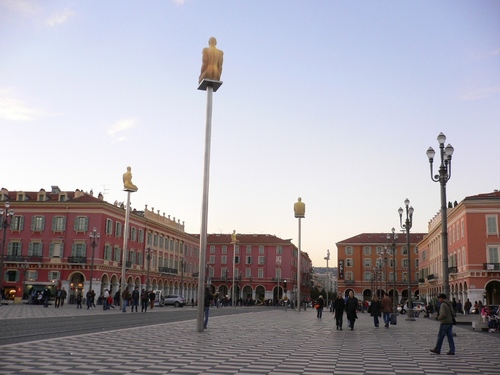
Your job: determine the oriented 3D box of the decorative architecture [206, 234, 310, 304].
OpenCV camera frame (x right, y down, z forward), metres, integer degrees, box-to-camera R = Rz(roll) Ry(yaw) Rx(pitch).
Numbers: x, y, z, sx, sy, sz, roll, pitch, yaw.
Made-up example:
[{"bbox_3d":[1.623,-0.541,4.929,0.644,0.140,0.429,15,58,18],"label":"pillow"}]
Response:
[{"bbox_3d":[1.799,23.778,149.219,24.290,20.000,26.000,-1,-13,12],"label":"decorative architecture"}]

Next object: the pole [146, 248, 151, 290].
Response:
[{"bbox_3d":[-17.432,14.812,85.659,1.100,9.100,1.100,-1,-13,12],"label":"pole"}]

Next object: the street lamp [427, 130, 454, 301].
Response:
[{"bbox_3d":[8.690,1.906,22.540,1.280,9.120,1.280,2,-12,0],"label":"street lamp"}]

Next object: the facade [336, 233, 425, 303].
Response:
[{"bbox_3d":[34.810,22.013,136.314,21.610,20.000,14.000,-1,-13,12],"label":"facade"}]

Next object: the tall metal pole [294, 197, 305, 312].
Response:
[{"bbox_3d":[5.169,6.977,53.166,1.150,12.030,1.200,1,-12,0],"label":"tall metal pole"}]

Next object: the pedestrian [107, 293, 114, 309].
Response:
[{"bbox_3d":[-11.979,9.728,43.500,0.500,1.520,0.500,4,-12,-10],"label":"pedestrian"}]

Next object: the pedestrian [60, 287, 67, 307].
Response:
[{"bbox_3d":[-16.849,9.901,45.670,0.520,1.690,0.450,-1,-12,11],"label":"pedestrian"}]

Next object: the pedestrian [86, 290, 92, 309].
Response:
[{"bbox_3d":[-13.829,9.664,43.500,0.520,1.680,0.450,-10,-17,44],"label":"pedestrian"}]

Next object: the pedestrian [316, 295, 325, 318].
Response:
[{"bbox_3d":[5.094,8.636,36.520,0.550,1.660,0.420,6,-13,-20],"label":"pedestrian"}]

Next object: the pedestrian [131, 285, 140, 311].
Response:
[{"bbox_3d":[-8.295,8.281,37.021,0.580,1.740,0.420,6,-13,-17],"label":"pedestrian"}]

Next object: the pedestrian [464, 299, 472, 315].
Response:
[{"bbox_3d":[22.930,12.529,53.000,0.550,1.700,0.420,2,-12,0],"label":"pedestrian"}]

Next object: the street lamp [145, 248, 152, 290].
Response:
[{"bbox_3d":[-17.064,14.575,83.938,1.250,9.100,1.250,2,-12,0],"label":"street lamp"}]

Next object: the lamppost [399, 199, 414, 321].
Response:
[{"bbox_3d":[12.376,5.501,39.446,1.330,9.430,1.330,1,-12,0],"label":"lamppost"}]

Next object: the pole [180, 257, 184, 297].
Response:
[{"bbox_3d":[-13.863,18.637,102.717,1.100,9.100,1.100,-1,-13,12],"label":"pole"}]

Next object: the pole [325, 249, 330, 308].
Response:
[{"bbox_3d":[16.367,19.267,106.160,1.100,11.900,1.100,-1,-13,12],"label":"pole"}]

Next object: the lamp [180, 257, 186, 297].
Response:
[{"bbox_3d":[-14.023,18.932,103.938,1.250,9.100,1.250,2,-12,0],"label":"lamp"}]

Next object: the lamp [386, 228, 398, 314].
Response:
[{"bbox_3d":[16.267,9.411,57.005,1.330,9.610,1.330,1,-12,0],"label":"lamp"}]

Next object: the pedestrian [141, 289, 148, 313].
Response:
[{"bbox_3d":[-7.716,8.408,37.379,0.580,1.680,0.420,-1,-13,14],"label":"pedestrian"}]

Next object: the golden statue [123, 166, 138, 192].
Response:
[{"bbox_3d":[-10.498,-0.678,44.484,1.300,2.050,0.950,7,-13,-21],"label":"golden statue"}]

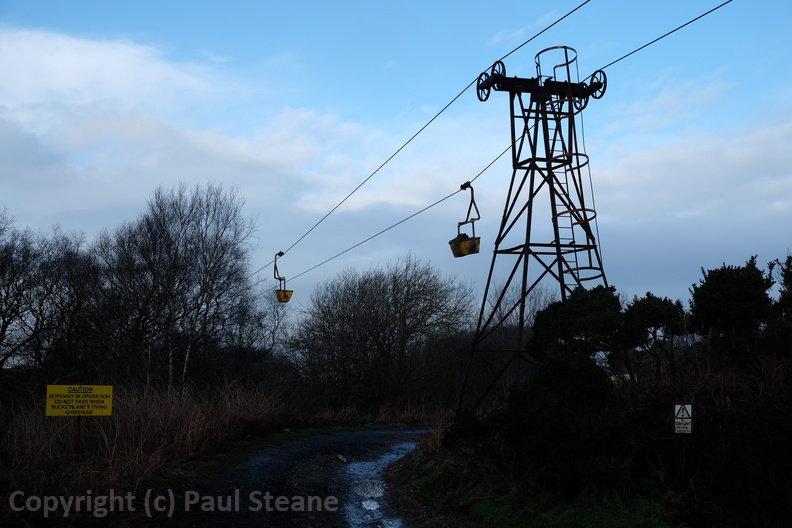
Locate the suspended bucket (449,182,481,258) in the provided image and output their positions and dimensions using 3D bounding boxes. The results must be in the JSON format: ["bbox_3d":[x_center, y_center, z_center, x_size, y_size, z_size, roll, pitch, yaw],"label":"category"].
[{"bbox_3d":[2.019,-1.287,27.001,0.571,2.099,1.034,1,-5,-18],"label":"suspended bucket"}]

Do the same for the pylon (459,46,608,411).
[{"bbox_3d":[3.119,-0.301,19.736,3.073,8.195,3.201,1,-5,-18],"label":"pylon"}]

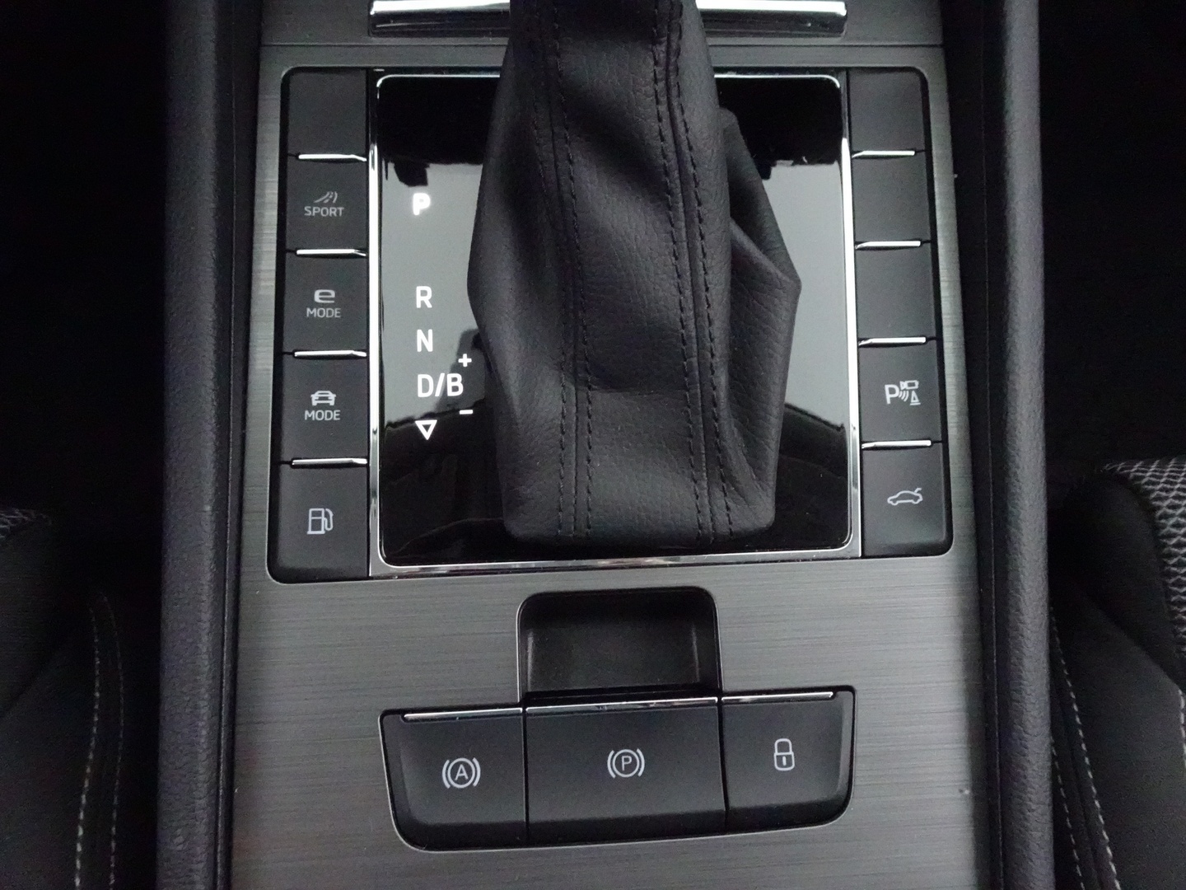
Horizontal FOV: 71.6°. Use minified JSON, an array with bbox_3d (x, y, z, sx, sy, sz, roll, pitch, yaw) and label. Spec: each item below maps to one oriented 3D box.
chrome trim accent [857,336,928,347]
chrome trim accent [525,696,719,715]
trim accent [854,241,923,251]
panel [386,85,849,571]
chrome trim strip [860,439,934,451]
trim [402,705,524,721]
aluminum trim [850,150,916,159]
[{"bbox_3d":[0.069,-0.024,0.191,0.016,0.002,0.002,-2,77,-3],"label":"chrome trim accent"},{"bbox_3d":[0.006,0.053,0.169,0.040,0.002,0.002,-2,77,-3],"label":"chrome trim accent"},{"bbox_3d":[0.070,-0.047,0.196,0.016,0.002,0.002,-2,77,-3],"label":"trim accent"},{"bbox_3d":[0.005,-0.033,0.192,0.115,0.007,0.122,-2,77,-3],"label":"panel"},{"bbox_3d":[0.068,0.000,0.185,0.016,0.002,0.002,-2,77,-3],"label":"chrome trim strip"},{"bbox_3d":[-0.026,0.054,0.167,0.024,0.002,0.002,-2,77,-3],"label":"trim"},{"bbox_3d":[0.071,-0.071,0.202,0.016,0.002,0.002,-2,77,-3],"label":"aluminum trim"}]

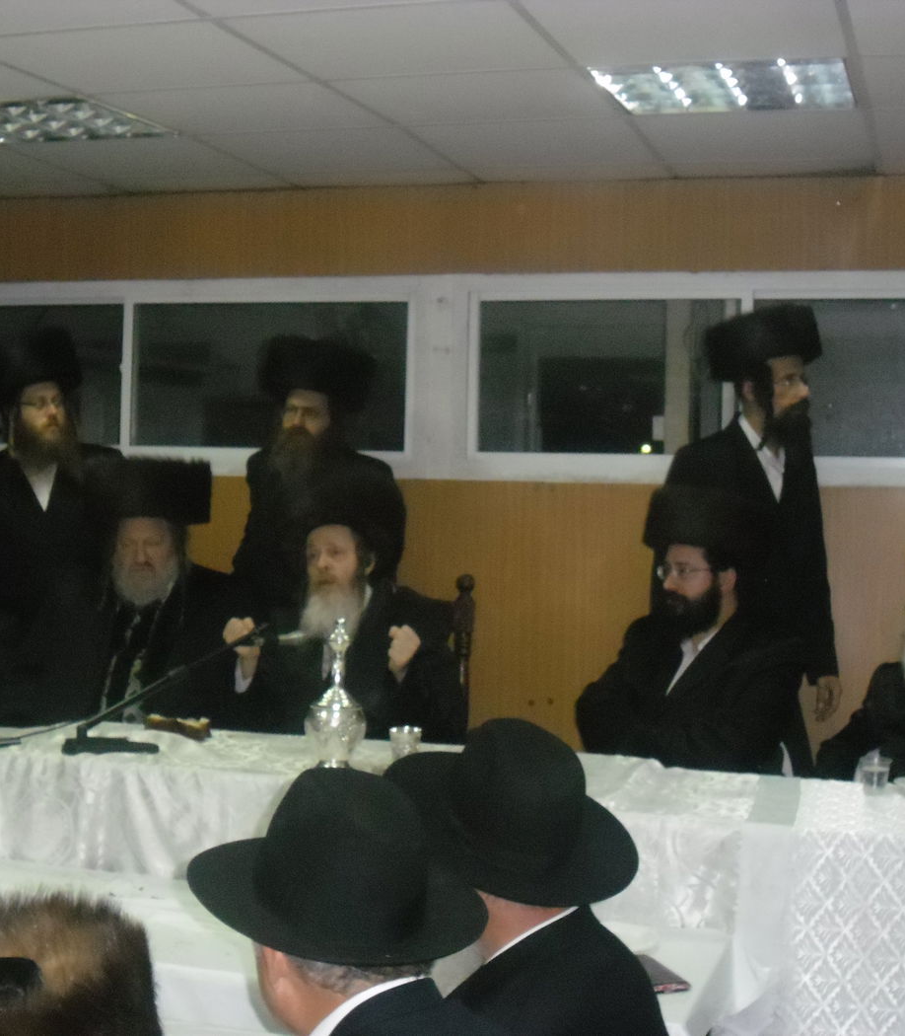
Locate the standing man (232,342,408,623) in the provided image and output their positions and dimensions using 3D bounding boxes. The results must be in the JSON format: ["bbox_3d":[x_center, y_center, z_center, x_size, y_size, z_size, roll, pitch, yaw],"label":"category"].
[{"bbox_3d":[-0.397,0.365,5.270,0.540,1.816,0.380,1,2,13],"label":"standing man"}]

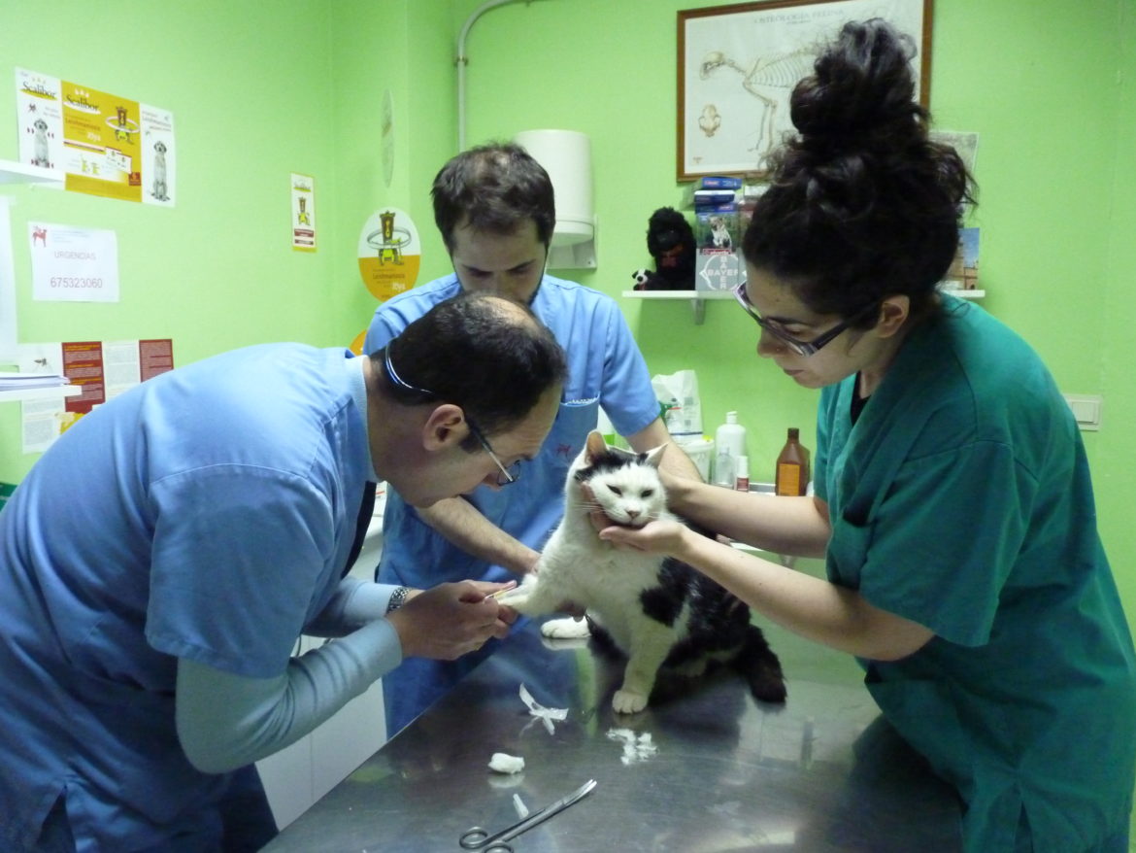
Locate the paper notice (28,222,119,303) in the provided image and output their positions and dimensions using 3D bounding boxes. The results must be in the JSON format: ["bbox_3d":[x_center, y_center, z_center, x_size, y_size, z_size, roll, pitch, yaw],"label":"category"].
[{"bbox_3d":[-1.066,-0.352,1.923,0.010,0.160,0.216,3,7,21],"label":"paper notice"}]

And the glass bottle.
[{"bbox_3d":[0.546,0.097,2.150,0.075,0.186,0.065,5,8,32],"label":"glass bottle"}]

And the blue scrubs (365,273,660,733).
[{"bbox_3d":[-0.091,0.168,1.438,0.490,0.840,0.380,0,7,-3],"label":"blue scrubs"}]

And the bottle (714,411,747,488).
[{"bbox_3d":[0.407,0.066,2.220,0.077,0.208,0.075,3,7,21],"label":"bottle"}]

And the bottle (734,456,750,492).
[{"bbox_3d":[0.424,0.117,2.150,0.032,0.095,0.032,3,7,21],"label":"bottle"}]

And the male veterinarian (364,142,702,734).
[{"bbox_3d":[-0.083,0.369,1.441,0.540,1.630,0.520,0,7,-3],"label":"male veterinarian"}]

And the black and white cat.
[{"bbox_3d":[0.097,0.158,1.120,0.280,0.315,0.350,4,7,30],"label":"black and white cat"}]

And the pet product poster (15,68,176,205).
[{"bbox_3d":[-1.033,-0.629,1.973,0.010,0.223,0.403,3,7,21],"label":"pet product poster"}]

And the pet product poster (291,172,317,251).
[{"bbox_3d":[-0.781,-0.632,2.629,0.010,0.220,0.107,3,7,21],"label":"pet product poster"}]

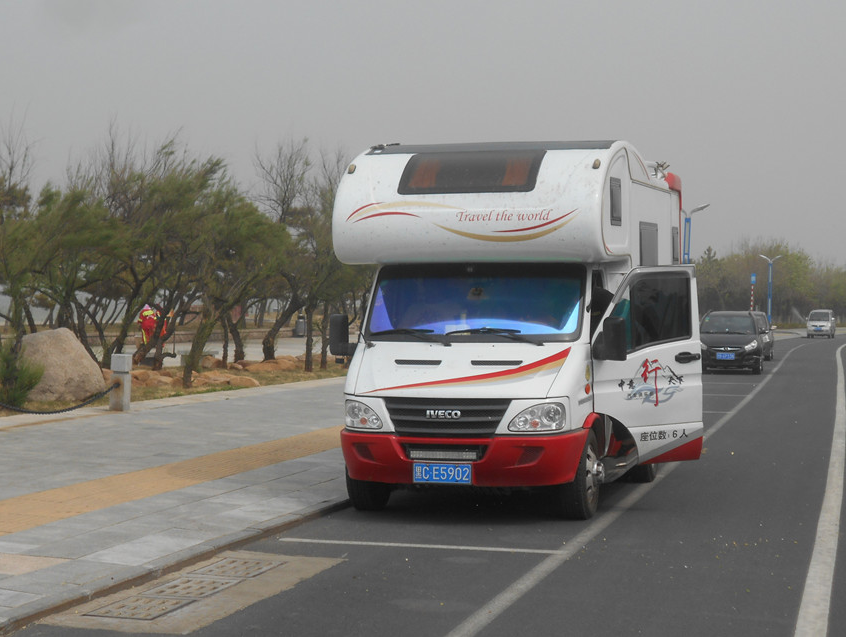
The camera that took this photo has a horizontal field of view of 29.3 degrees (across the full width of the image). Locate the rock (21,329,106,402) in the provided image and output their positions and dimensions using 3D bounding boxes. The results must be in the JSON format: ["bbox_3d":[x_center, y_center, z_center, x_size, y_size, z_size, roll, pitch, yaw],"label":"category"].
[{"bbox_3d":[-5.300,0.690,23.900,1.300,1.120,1.050,1,1,-12],"label":"rock"}]

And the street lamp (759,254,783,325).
[{"bbox_3d":[23.600,-1.770,110.000,1.600,5.150,0.300,1,1,15],"label":"street lamp"}]

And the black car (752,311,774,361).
[{"bbox_3d":[9.670,0.470,49.000,1.740,1.460,4.400,1,1,13],"label":"black car"}]

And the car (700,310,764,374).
[{"bbox_3d":[7.450,0.550,39.400,1.750,1.470,4.450,1,1,12],"label":"car"}]

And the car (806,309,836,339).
[{"bbox_3d":[25.820,0.330,104.800,1.600,1.900,3.800,1,1,18],"label":"car"}]

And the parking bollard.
[{"bbox_3d":[-4.080,0.855,21.900,0.210,0.790,0.210,1,1,17],"label":"parking bollard"}]

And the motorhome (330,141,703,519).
[{"bbox_3d":[0.920,0.030,14.200,2.300,2.970,5.100,0,1,17],"label":"motorhome"}]

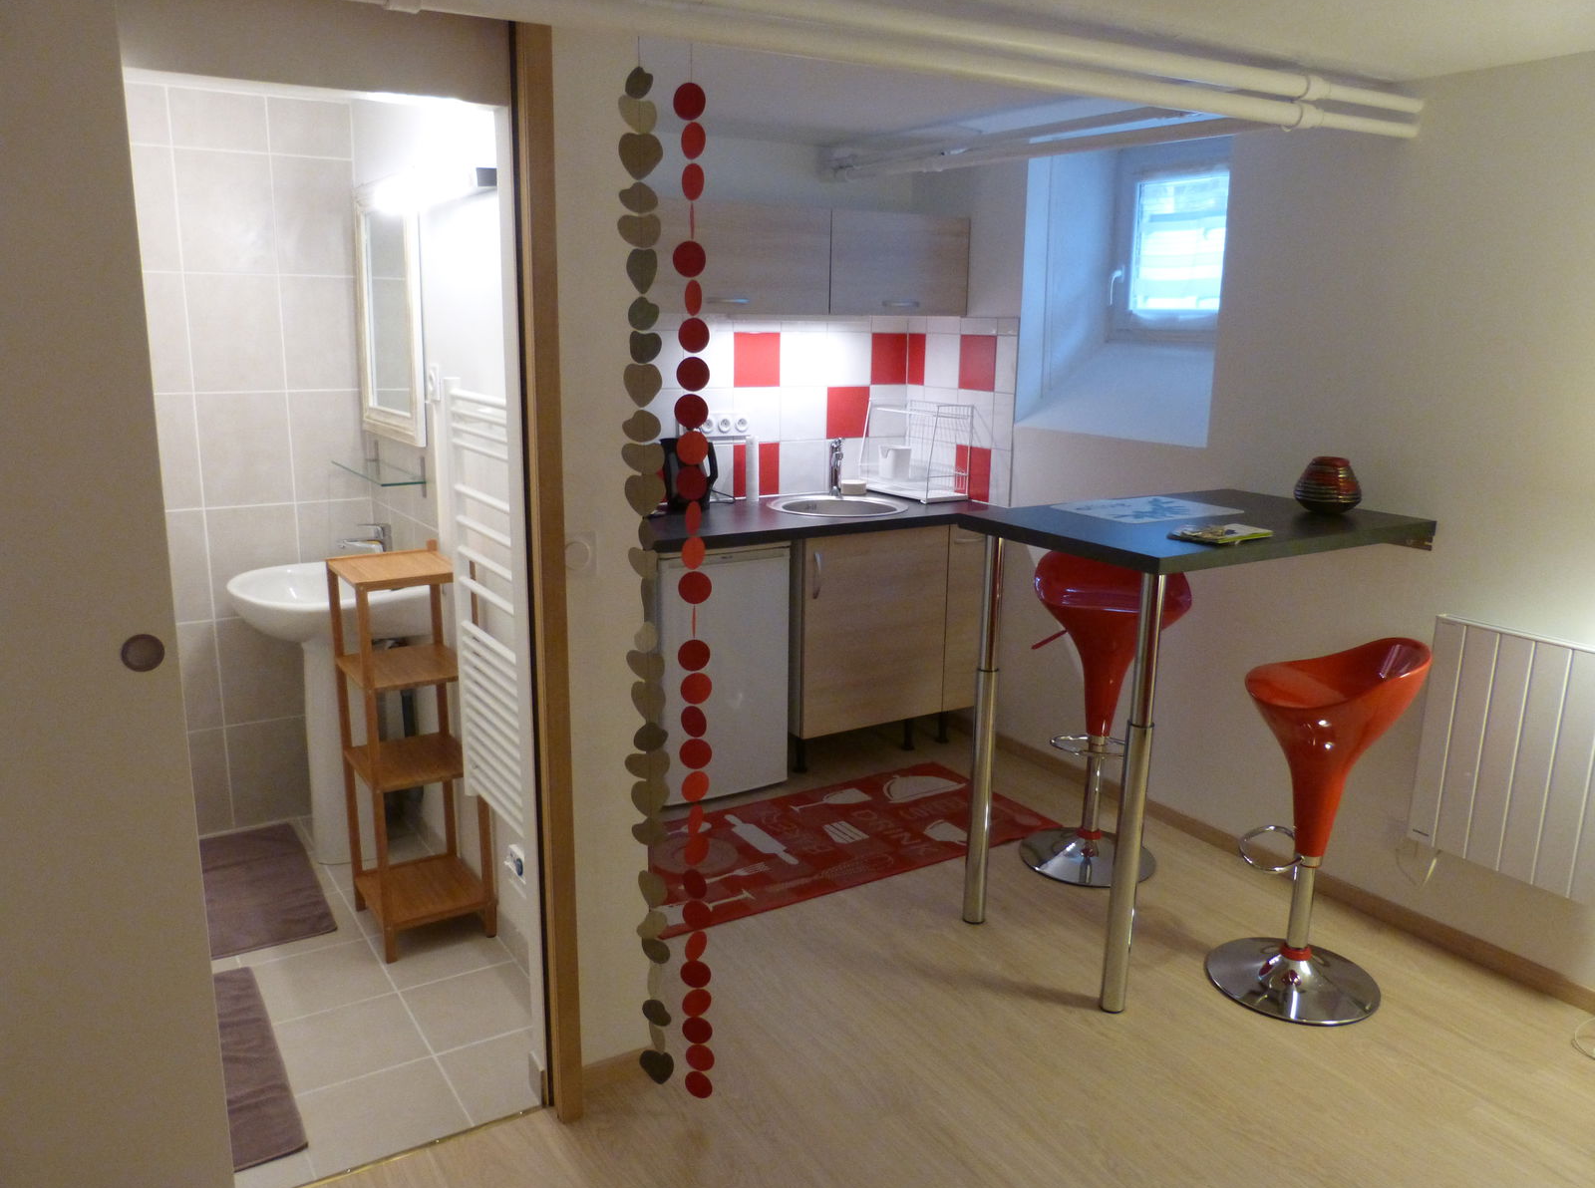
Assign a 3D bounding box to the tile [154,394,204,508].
[{"bbox_3d":[-1.834,-0.400,3.401,0.250,0.333,0.010,-7,15,-30],"label":"tile"}]

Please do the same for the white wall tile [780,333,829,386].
[{"bbox_3d":[0.024,-0.869,4.446,0.200,0.200,0.010,-7,15,-32],"label":"white wall tile"}]

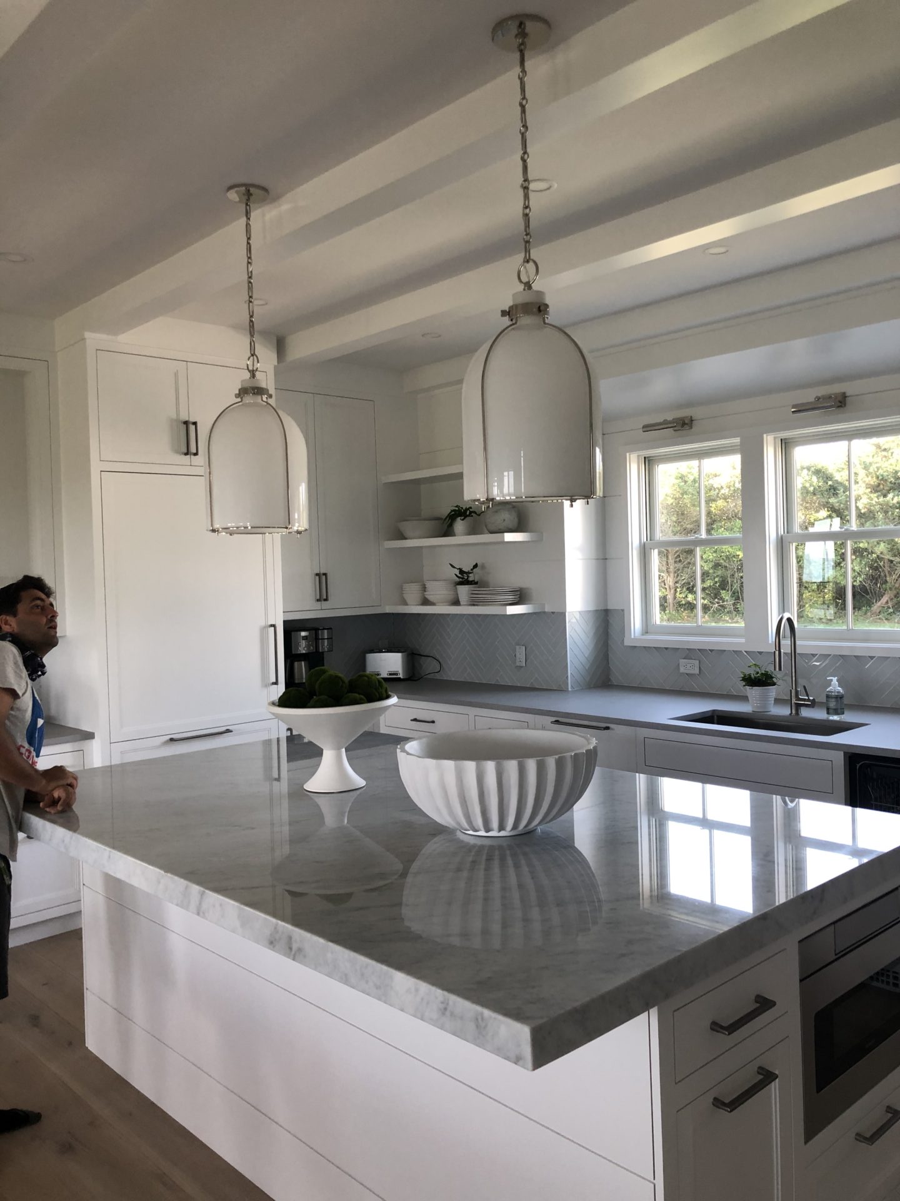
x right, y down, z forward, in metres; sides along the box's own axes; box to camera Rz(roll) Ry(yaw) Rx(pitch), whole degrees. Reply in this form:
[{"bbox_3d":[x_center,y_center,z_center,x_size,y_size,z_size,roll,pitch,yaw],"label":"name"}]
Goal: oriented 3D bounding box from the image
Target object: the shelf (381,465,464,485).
[{"bbox_3d":[0.047,-0.782,5.939,0.320,0.045,1.075,-3,2,-43],"label":"shelf"}]

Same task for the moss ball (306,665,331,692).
[{"bbox_3d":[-0.401,0.251,3.008,0.095,0.095,0.095,-2,1,0],"label":"moss ball"}]

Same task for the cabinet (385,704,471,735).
[{"bbox_3d":[0.051,0.672,5.657,0.520,0.135,0.715,-3,2,-43],"label":"cabinet"}]

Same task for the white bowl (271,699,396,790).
[{"bbox_3d":[-0.355,0.436,2.967,0.395,0.265,0.395,-2,1,0],"label":"white bowl"}]

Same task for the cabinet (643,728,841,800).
[{"bbox_3d":[1.375,0.937,4.179,0.600,0.745,0.960,-3,1,-43],"label":"cabinet"}]

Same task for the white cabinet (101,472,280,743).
[{"bbox_3d":[-1.433,0.015,4.949,0.905,1.245,0.560,-3,2,-43],"label":"white cabinet"}]

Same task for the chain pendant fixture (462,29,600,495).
[{"bbox_3d":[0.185,-0.781,2.283,0.330,1.110,0.330,-2,1,0],"label":"chain pendant fixture"}]

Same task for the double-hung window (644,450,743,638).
[{"bbox_3d":[1.361,-0.322,5.430,0.120,1.060,0.725,-3,2,-43],"label":"double-hung window"}]

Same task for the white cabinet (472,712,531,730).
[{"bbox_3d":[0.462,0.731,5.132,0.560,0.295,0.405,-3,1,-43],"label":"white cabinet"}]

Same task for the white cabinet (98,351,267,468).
[{"bbox_3d":[-1.497,-0.920,5.032,0.913,0.515,0.600,-3,1,-43],"label":"white cabinet"}]

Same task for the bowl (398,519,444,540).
[{"bbox_3d":[-0.178,-0.449,6.228,0.307,0.143,0.307,-2,1,0],"label":"bowl"}]

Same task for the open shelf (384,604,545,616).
[{"bbox_3d":[0.071,0.050,5.960,0.320,0.046,1.075,-3,2,-43],"label":"open shelf"}]

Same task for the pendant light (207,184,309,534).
[{"bbox_3d":[-0.642,-0.770,3.157,0.330,1.104,0.330,-2,1,0],"label":"pendant light"}]

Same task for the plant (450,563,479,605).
[{"bbox_3d":[0.093,-0.101,5.951,0.172,0.253,0.172,-2,1,0],"label":"plant"}]

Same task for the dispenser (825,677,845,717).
[{"bbox_3d":[1.726,0.428,4.347,0.080,0.172,0.076,-1,1,9],"label":"dispenser"}]

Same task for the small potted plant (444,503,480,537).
[{"bbox_3d":[0.075,-0.484,5.952,0.224,0.210,0.224,-2,1,0],"label":"small potted plant"}]

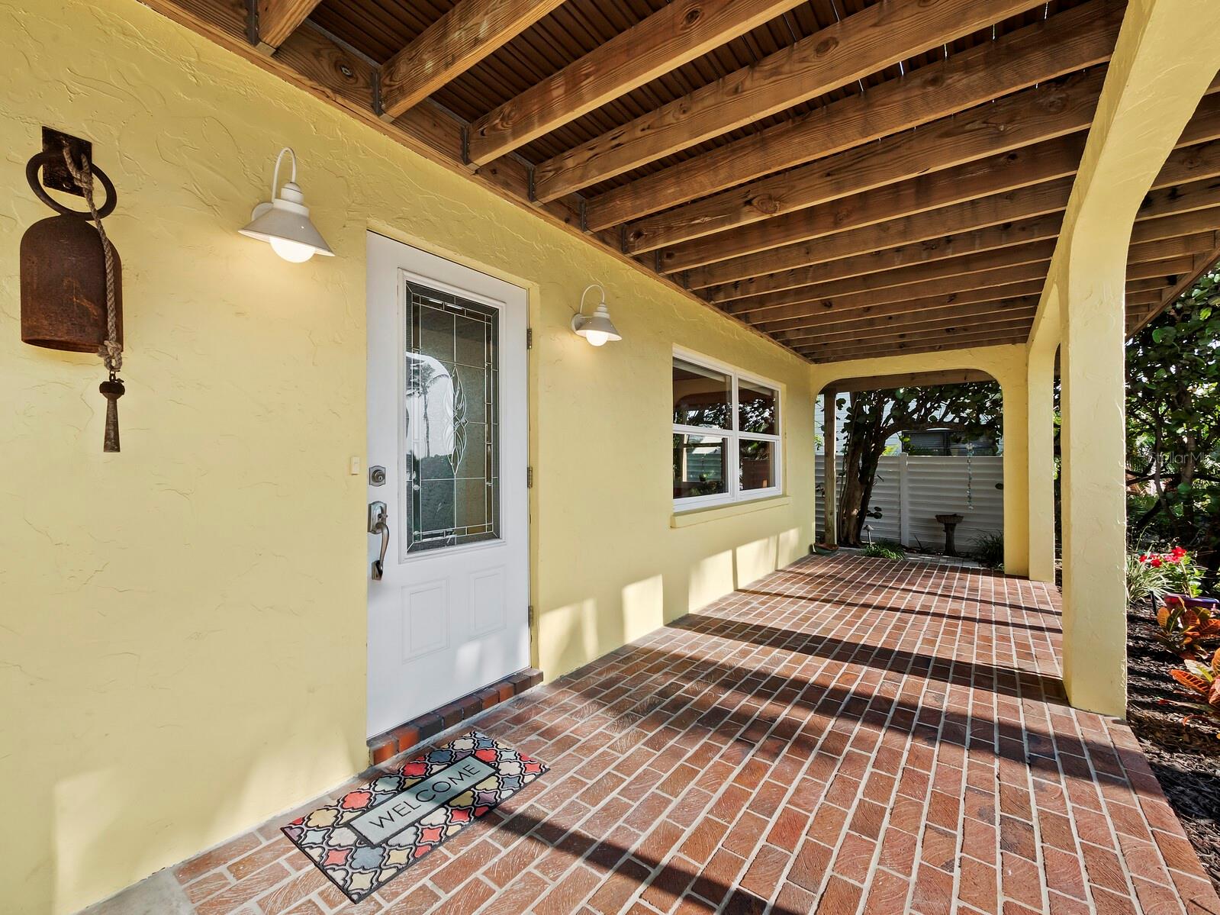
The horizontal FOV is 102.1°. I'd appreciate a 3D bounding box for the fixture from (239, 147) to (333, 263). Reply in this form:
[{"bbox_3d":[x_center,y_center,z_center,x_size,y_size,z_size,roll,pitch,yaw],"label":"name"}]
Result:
[{"bbox_3d":[-1.047,-0.837,1.607,0.295,0.390,0.267,0,0,38],"label":"fixture"}]

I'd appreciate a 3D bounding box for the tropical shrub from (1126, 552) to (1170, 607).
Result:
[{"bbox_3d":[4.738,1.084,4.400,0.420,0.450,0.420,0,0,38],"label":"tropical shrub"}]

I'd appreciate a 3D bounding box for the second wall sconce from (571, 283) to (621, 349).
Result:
[{"bbox_3d":[-0.075,-0.831,2.846,0.295,0.390,0.267,0,0,38],"label":"second wall sconce"}]

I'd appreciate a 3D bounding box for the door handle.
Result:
[{"bbox_3d":[-0.953,0.351,2.060,0.070,0.325,0.073,0,0,38],"label":"door handle"}]

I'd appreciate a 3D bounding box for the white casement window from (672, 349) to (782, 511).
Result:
[{"bbox_3d":[1.214,-0.189,4.874,0.090,1.275,2.570,0,0,38],"label":"white casement window"}]

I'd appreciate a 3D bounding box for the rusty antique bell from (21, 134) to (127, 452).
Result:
[{"bbox_3d":[-1.376,-0.447,1.274,0.190,0.850,0.185,0,0,38],"label":"rusty antique bell"}]

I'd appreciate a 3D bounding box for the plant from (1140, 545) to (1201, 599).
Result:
[{"bbox_3d":[4.774,0.978,4.200,0.400,0.410,0.400,0,0,38],"label":"plant"}]

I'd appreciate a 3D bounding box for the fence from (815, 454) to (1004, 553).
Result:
[{"bbox_3d":[4.455,0.677,7.380,2.700,1.380,0.090,0,0,38],"label":"fence"}]

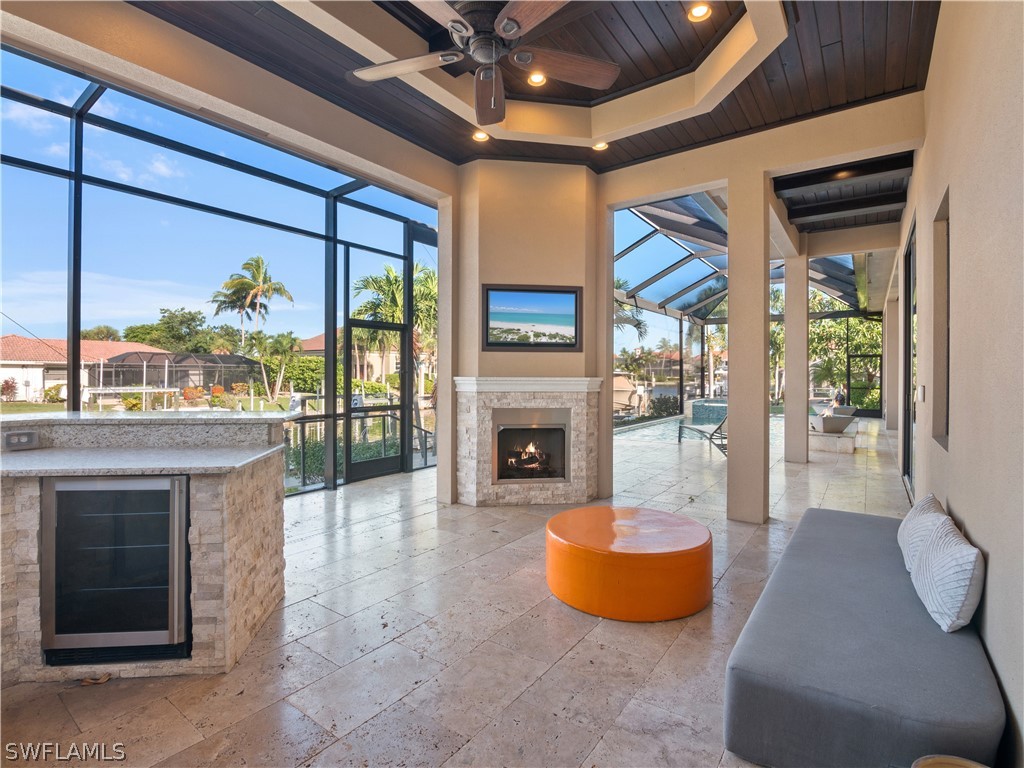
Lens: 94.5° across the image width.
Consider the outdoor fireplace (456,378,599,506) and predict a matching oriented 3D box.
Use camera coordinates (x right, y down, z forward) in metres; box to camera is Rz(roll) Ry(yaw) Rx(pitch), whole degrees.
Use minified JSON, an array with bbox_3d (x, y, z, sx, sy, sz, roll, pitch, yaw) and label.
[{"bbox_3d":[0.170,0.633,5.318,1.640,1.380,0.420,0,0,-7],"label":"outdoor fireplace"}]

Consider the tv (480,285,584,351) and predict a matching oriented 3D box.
[{"bbox_3d":[0.231,-0.712,5.203,1.100,0.715,0.090,0,0,-7],"label":"tv"}]

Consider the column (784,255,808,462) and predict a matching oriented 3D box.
[{"bbox_3d":[4.819,-0.406,7.972,0.310,3.420,0.310,0,0,37],"label":"column"}]

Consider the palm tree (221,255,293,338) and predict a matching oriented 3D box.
[{"bbox_3d":[-25.900,-5.750,48.007,7.400,14.300,7.400,0,0,0],"label":"palm tree"}]

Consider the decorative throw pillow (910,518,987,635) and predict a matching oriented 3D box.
[{"bbox_3d":[2.005,0.854,2.214,0.150,0.380,0.540,14,7,29],"label":"decorative throw pillow"}]

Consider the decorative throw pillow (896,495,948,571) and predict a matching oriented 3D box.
[{"bbox_3d":[2.408,0.850,2.775,0.150,0.380,0.530,14,8,32],"label":"decorative throw pillow"}]

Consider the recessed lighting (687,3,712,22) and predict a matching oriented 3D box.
[{"bbox_3d":[1.359,-2.688,3.420,0.185,0.060,0.185,0,0,37],"label":"recessed lighting"}]

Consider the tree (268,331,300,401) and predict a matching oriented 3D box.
[{"bbox_3d":[-16.400,-1.150,33.991,2.600,5.000,2.600,0,0,0],"label":"tree"}]

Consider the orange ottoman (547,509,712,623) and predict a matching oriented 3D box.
[{"bbox_3d":[0.772,1.155,3.198,1.080,0.370,1.080,0,0,0],"label":"orange ottoman"}]

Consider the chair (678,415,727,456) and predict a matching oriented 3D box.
[{"bbox_3d":[4.174,0.873,9.579,0.650,0.840,1.950,0,0,-8],"label":"chair"}]

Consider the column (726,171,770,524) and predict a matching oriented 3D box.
[{"bbox_3d":[2.346,-0.338,4.681,0.310,3.330,0.310,0,0,37],"label":"column"}]

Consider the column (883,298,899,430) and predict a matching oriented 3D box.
[{"bbox_3d":[10.707,-0.524,13.203,0.400,3.580,0.400,0,0,37],"label":"column"}]

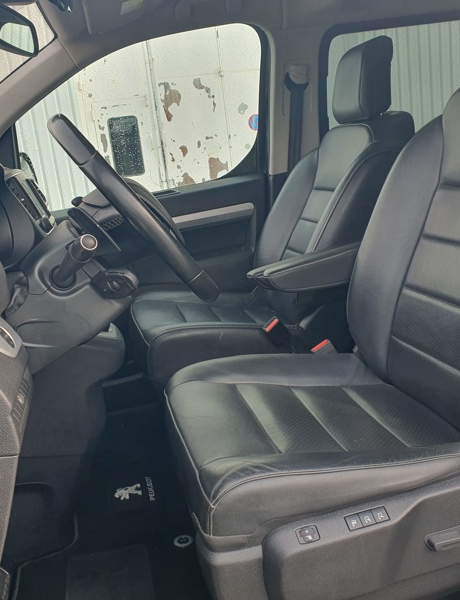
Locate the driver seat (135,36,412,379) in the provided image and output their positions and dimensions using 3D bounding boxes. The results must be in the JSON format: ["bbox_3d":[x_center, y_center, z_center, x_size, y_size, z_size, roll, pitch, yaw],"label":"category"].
[{"bbox_3d":[0.112,-0.187,1.810,0.843,1.112,0.519,-6,11,-6],"label":"driver seat"}]

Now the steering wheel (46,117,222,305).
[{"bbox_3d":[-0.165,-0.130,0.980,0.085,0.380,0.380,-41,13,1],"label":"steering wheel"}]

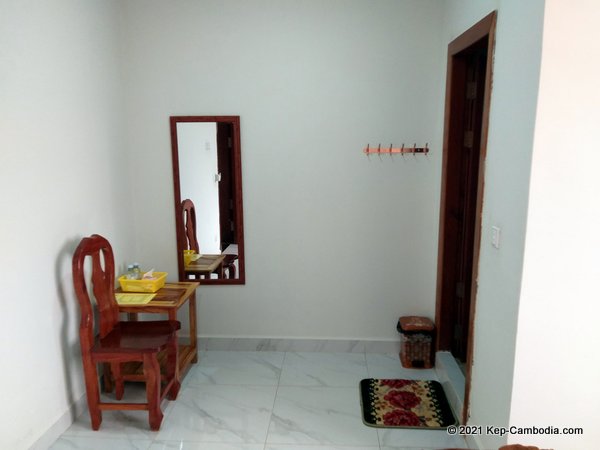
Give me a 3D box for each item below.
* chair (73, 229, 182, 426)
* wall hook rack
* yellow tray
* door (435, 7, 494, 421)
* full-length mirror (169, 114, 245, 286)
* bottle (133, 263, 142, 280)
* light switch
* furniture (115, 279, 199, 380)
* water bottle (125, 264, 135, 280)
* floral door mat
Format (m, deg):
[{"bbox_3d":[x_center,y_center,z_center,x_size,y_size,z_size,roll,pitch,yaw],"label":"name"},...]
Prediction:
[{"bbox_3d":[-0.943,0.594,2.537,0.448,1.064,0.359,0,12,4],"label":"chair"},{"bbox_3d":[0.635,-0.490,2.960,0.427,0.082,0.041,0,12,5],"label":"wall hook rack"},{"bbox_3d":[-1.051,0.389,3.038,0.280,0.085,0.160,0,12,5],"label":"yellow tray"},{"bbox_3d":[0.911,0.036,2.480,0.106,2.068,0.815,0,12,4],"label":"door"},{"bbox_3d":[-0.639,-0.146,3.143,0.489,1.182,0.024,0,12,5],"label":"full-length mirror"},{"bbox_3d":[-1.103,0.338,3.058,0.057,0.161,0.057,0,12,5],"label":"bottle"},{"bbox_3d":[0.818,0.049,1.887,0.012,0.085,0.086,0,12,4],"label":"light switch"},{"bbox_3d":[-0.986,0.737,3.011,0.538,0.587,0.465,0,12,5],"label":"furniture"},{"bbox_3d":[-1.136,0.354,2.998,0.055,0.157,0.057,0,12,5],"label":"water bottle"},{"bbox_3d":[0.632,1.060,2.713,0.520,0.013,0.497,0,12,5],"label":"floral door mat"}]

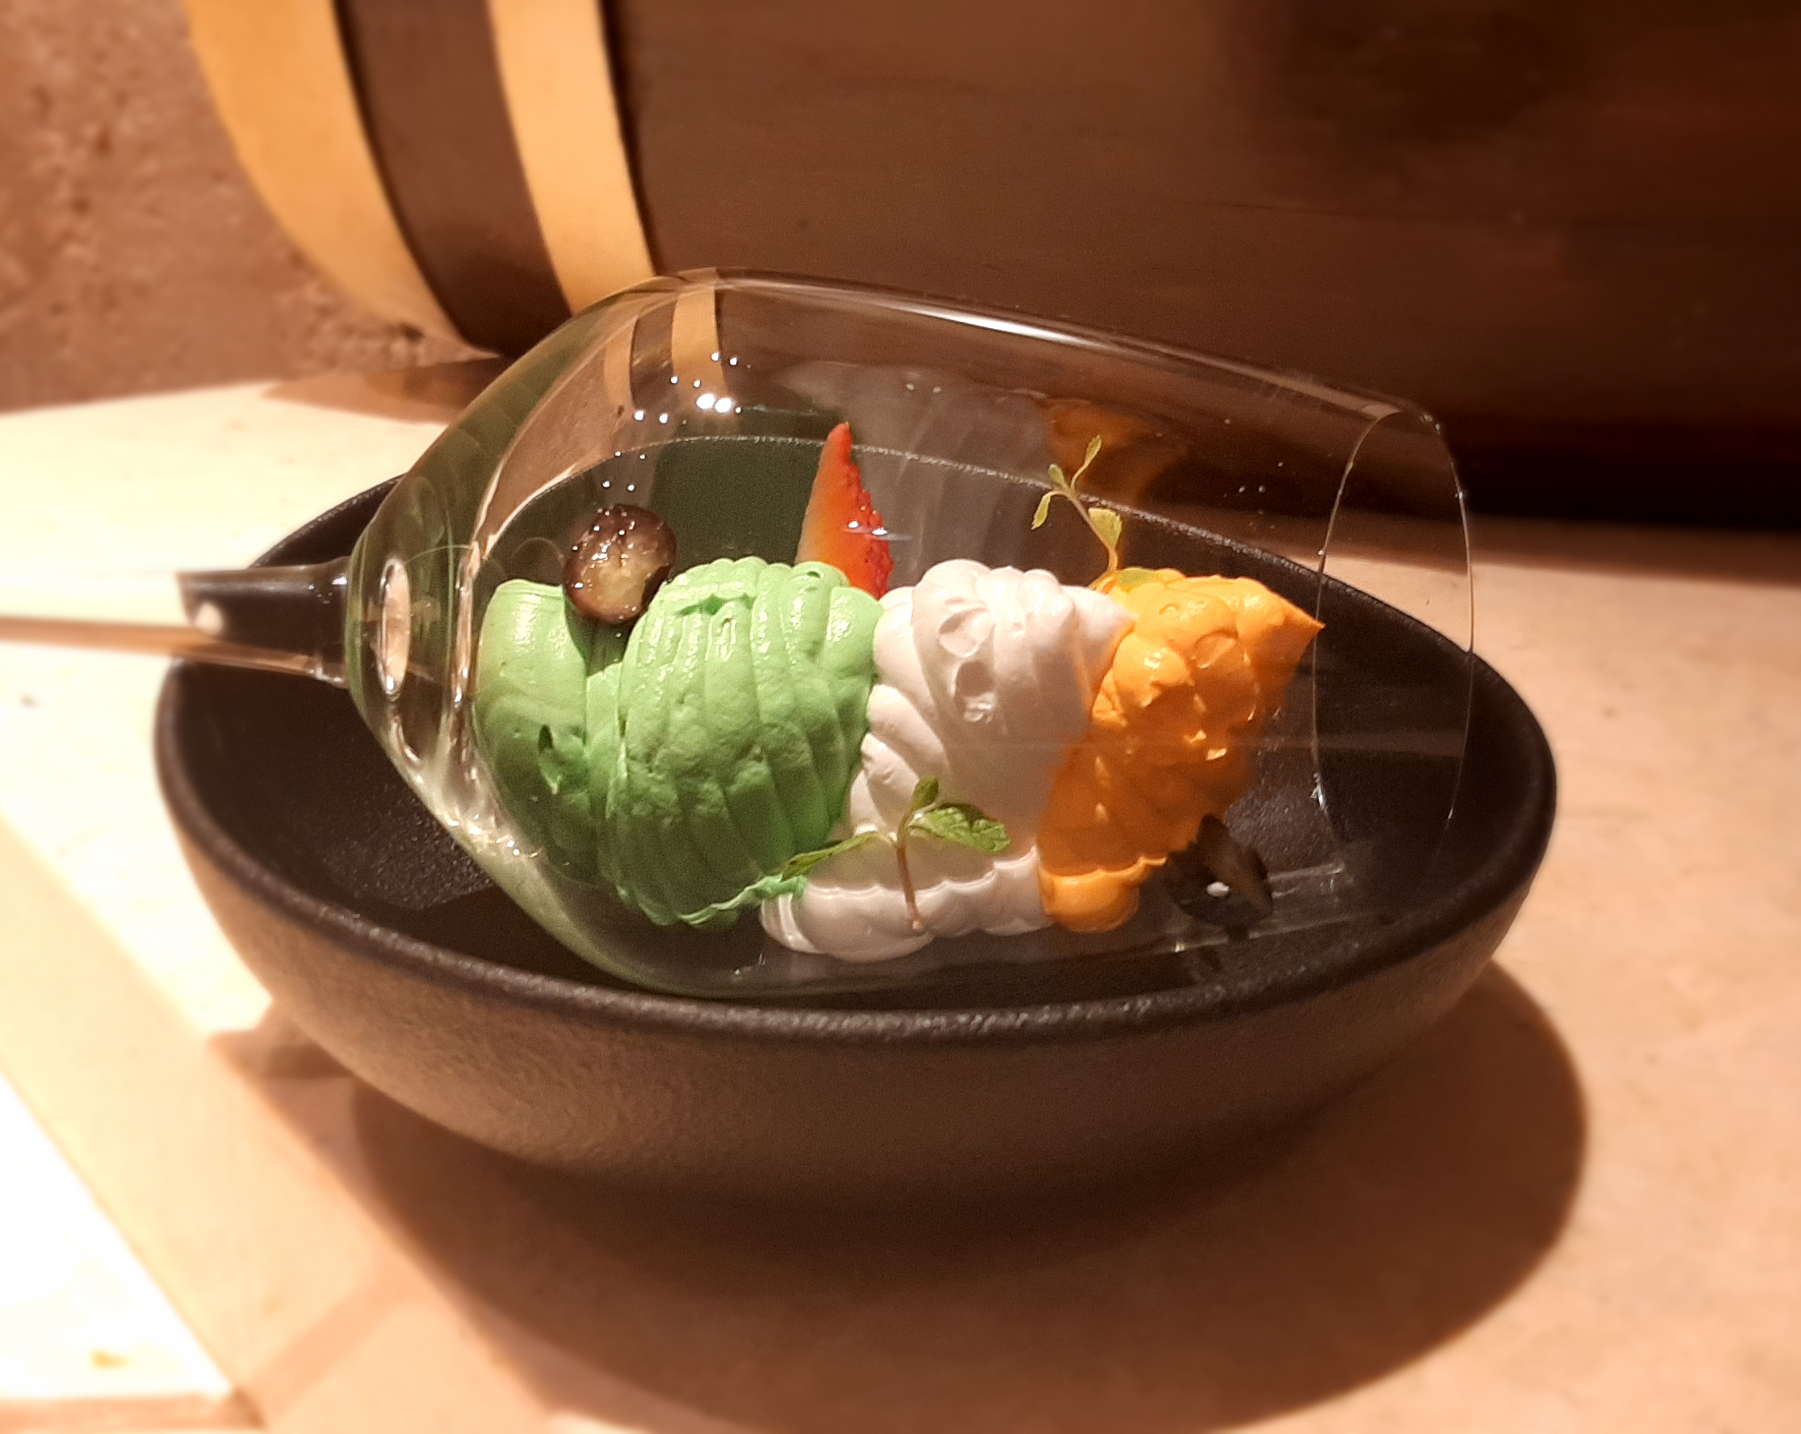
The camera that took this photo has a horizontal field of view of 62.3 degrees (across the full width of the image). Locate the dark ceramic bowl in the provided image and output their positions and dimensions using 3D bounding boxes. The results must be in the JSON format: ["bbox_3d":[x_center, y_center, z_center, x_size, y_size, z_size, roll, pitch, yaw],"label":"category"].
[{"bbox_3d":[-0.007,0.014,0.224,0.186,0.055,0.186,5,25,0],"label":"dark ceramic bowl"}]

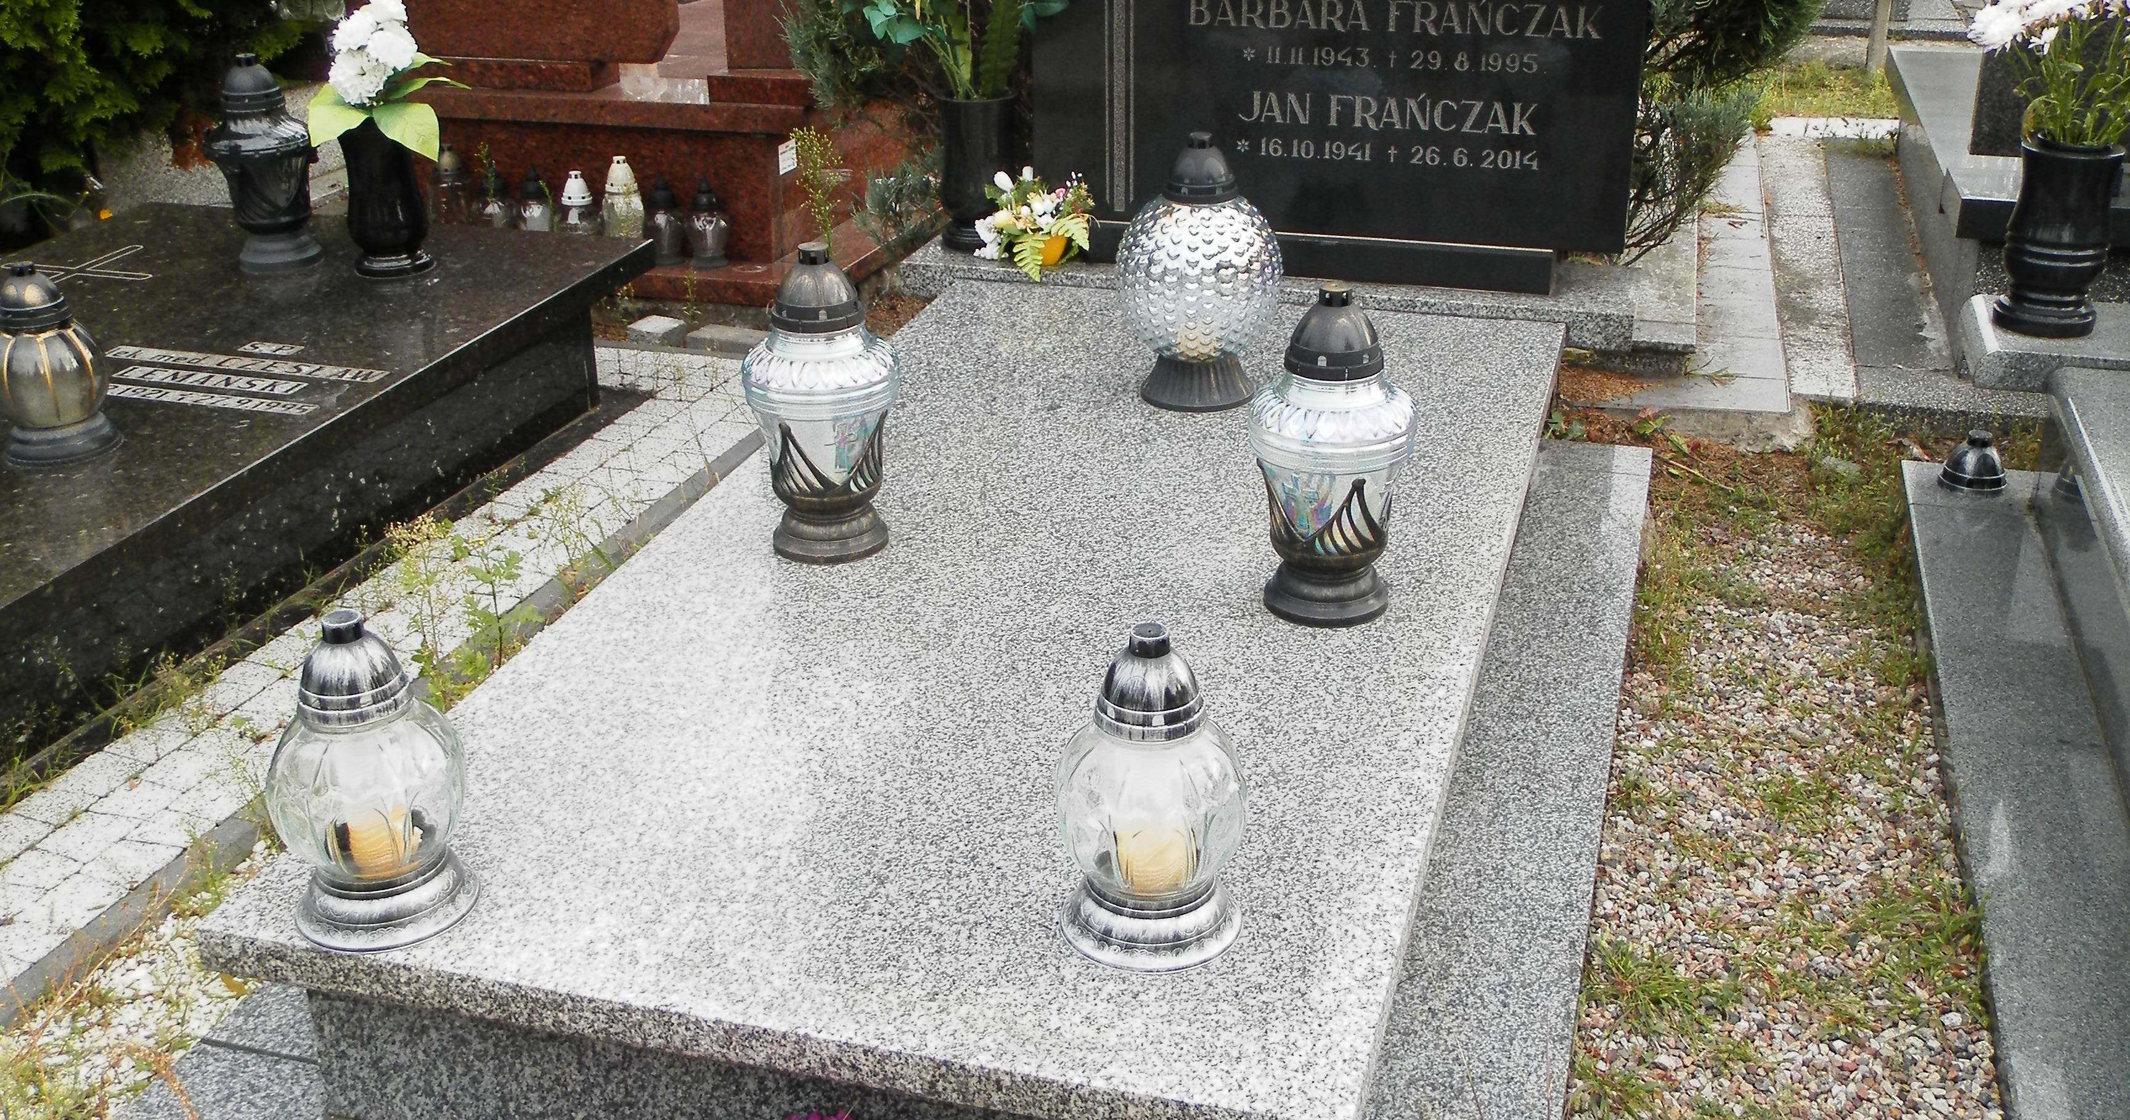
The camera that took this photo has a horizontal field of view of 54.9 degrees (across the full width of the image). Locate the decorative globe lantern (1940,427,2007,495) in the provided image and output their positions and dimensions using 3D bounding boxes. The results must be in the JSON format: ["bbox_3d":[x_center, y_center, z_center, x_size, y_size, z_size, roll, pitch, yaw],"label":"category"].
[{"bbox_3d":[1.399,-0.160,3.146,0.111,0.085,0.111,6,25,16],"label":"decorative globe lantern"}]

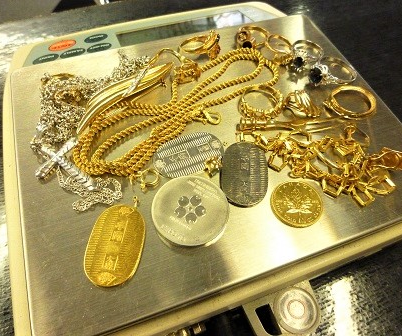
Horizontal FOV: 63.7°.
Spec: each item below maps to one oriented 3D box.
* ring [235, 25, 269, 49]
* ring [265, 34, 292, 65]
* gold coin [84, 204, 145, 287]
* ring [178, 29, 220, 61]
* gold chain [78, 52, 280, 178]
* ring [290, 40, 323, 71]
[{"bbox_3d":[0.028,-0.072,0.179,0.020,0.007,0.018,-36,67,-25],"label":"ring"},{"bbox_3d":[0.043,-0.065,0.176,0.017,0.006,0.023,4,58,-1],"label":"ring"},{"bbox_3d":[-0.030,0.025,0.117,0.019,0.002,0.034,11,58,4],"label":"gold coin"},{"bbox_3d":[0.000,-0.065,0.170,0.021,0.011,0.018,-21,54,-7],"label":"ring"},{"bbox_3d":[-0.006,-0.030,0.150,0.112,0.007,0.036,-32,65,-21],"label":"gold chain"},{"bbox_3d":[0.056,-0.061,0.175,0.018,0.006,0.022,29,59,14],"label":"ring"}]

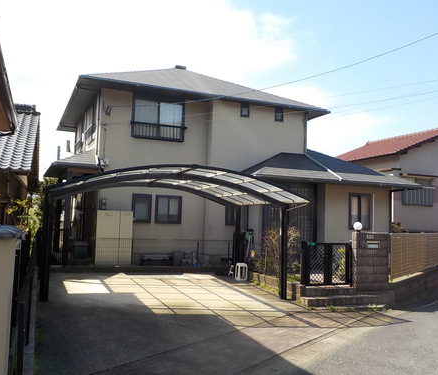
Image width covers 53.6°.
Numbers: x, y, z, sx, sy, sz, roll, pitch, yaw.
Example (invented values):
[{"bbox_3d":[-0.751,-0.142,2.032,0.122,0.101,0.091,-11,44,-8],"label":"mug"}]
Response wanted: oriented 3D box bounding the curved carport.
[{"bbox_3d":[-1.463,1.141,10.732,5.540,2.920,4.650,3,-5,-24],"label":"curved carport"}]

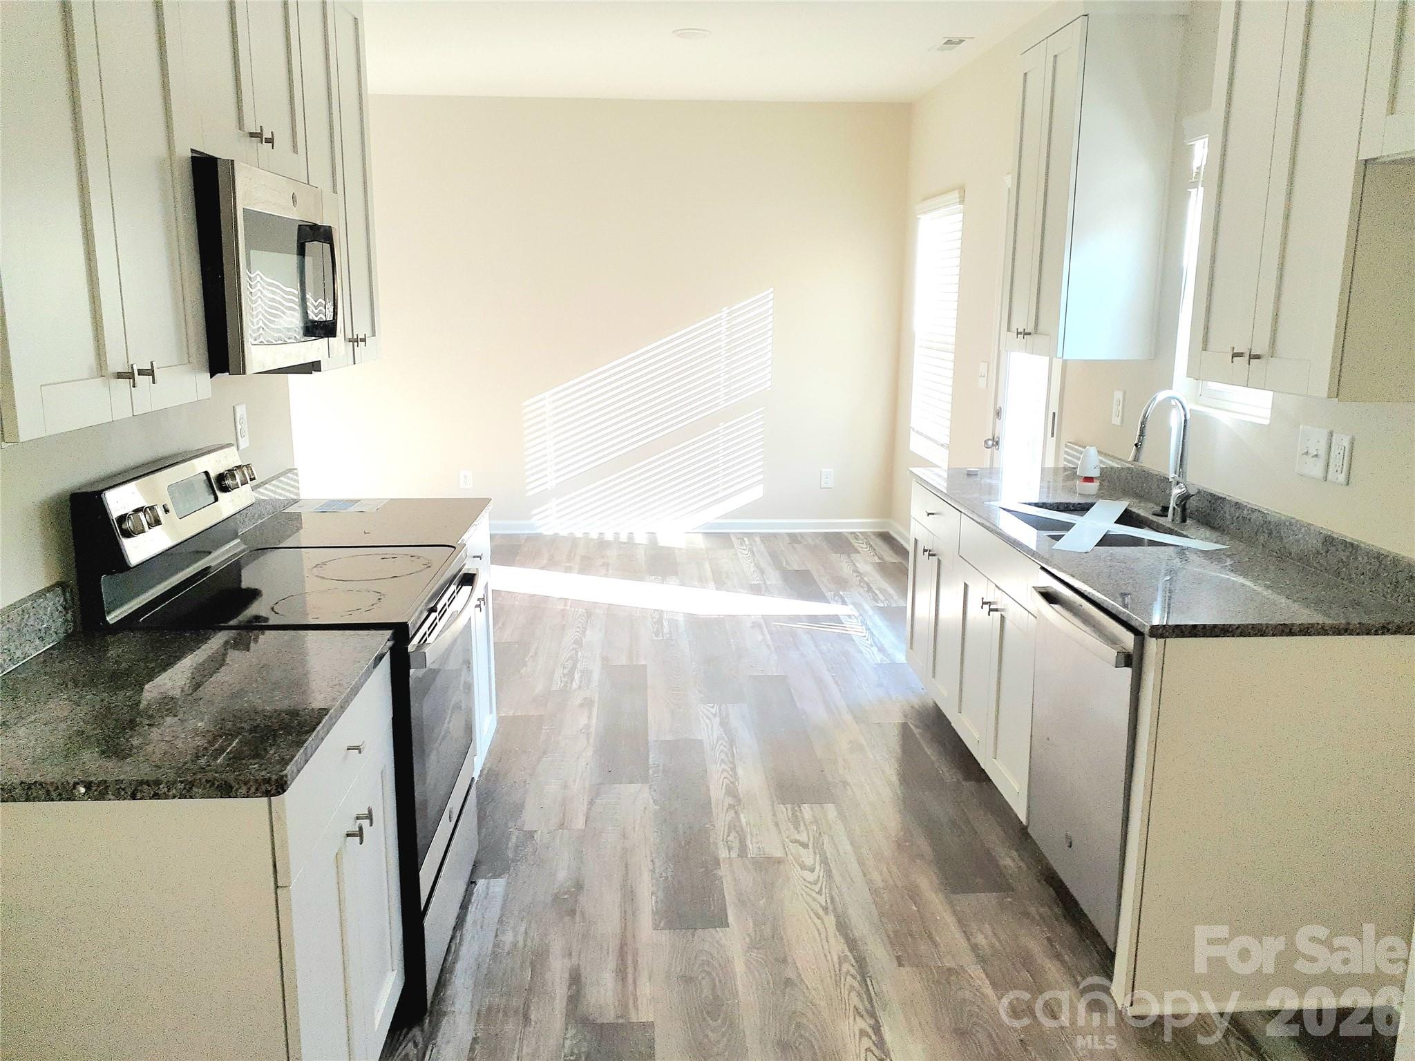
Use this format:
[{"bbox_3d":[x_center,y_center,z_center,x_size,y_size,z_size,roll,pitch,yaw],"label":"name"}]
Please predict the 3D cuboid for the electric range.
[{"bbox_3d":[-0.924,0.428,2.654,0.680,1.187,0.760,0,12,-3],"label":"electric range"}]

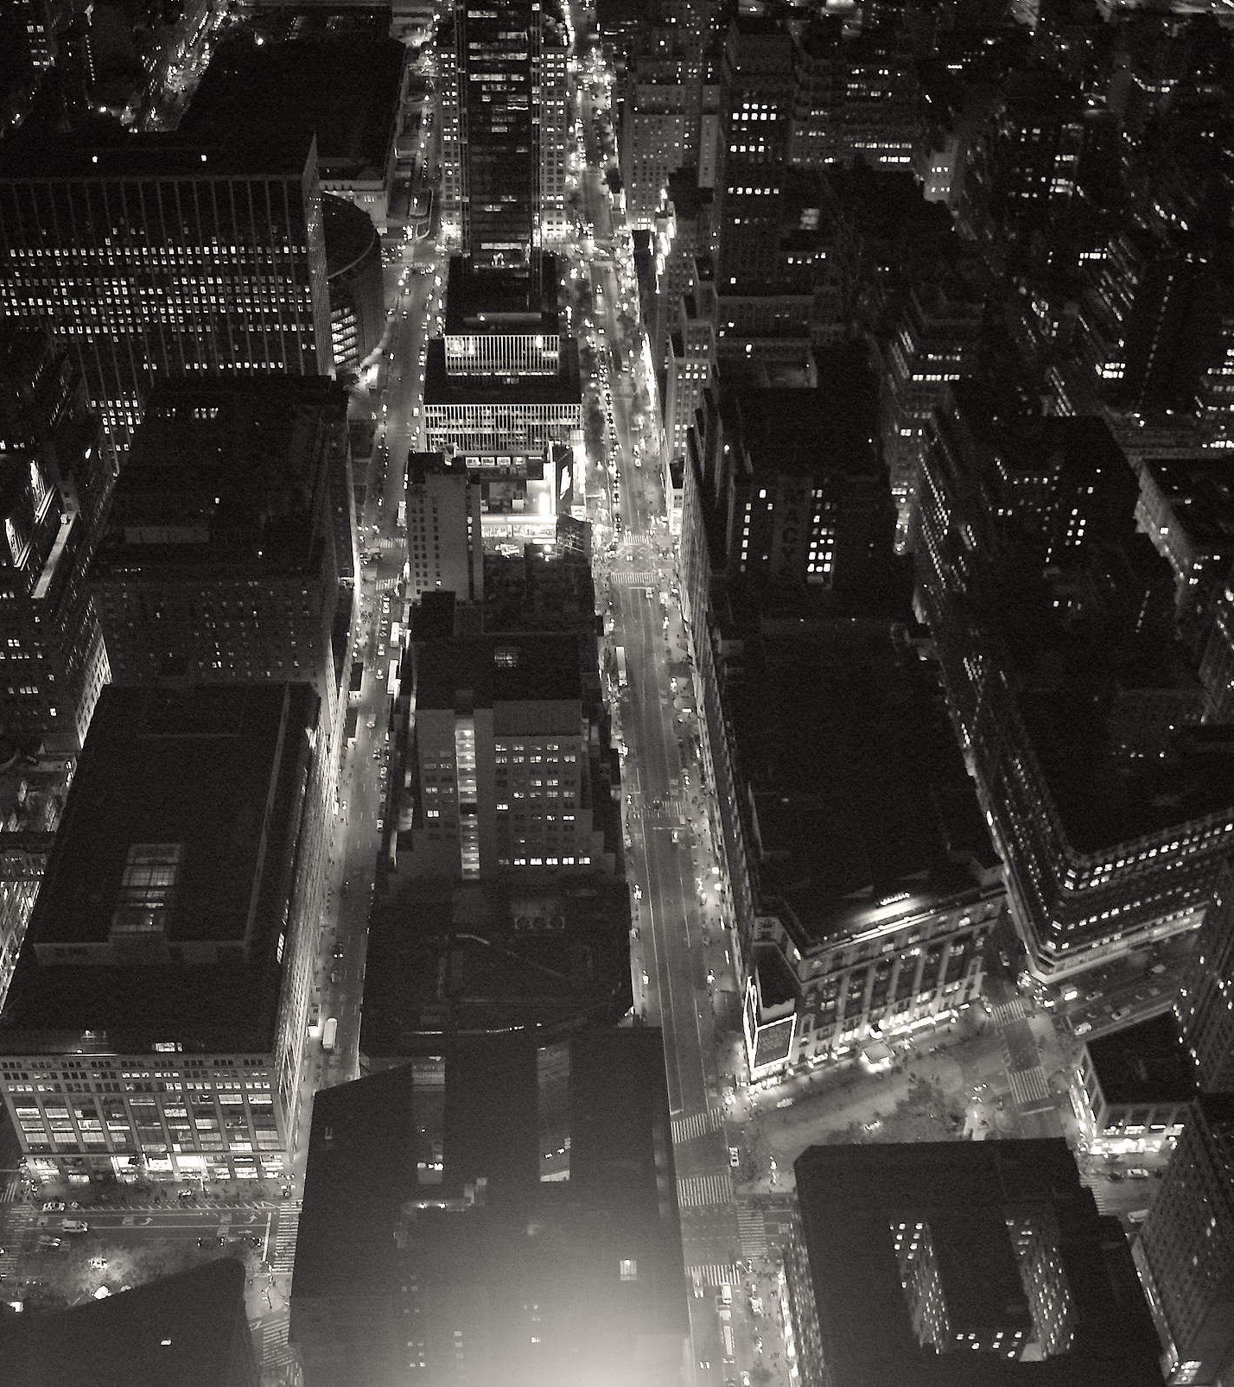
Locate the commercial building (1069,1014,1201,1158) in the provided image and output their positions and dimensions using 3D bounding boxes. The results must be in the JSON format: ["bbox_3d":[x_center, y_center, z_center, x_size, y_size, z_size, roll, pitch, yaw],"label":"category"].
[{"bbox_3d":[126.934,96.114,384.467,24.500,19.000,26.500,0,40,-4],"label":"commercial building"}]

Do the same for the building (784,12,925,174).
[{"bbox_3d":[113.460,-287.660,782.670,62.000,97.000,39.000,0,40,-4],"label":"building"}]

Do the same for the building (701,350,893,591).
[{"bbox_3d":[53.821,-51.648,504.722,50.000,86.000,72.000,0,40,-4],"label":"building"}]

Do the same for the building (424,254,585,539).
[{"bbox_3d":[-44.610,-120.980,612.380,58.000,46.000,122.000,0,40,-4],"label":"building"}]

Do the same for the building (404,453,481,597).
[{"bbox_3d":[-57.185,-53.771,523.003,24.000,55.000,16.500,0,40,-4],"label":"building"}]

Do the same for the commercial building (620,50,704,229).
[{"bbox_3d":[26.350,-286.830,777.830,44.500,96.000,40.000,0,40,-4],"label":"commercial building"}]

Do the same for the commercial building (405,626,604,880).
[{"bbox_3d":[-28.640,32.540,386.320,50.500,98.000,29.000,0,40,-4],"label":"commercial building"}]

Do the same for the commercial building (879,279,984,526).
[{"bbox_3d":[113.014,-105.032,571.471,25.500,89.000,33.000,0,40,-4],"label":"commercial building"}]

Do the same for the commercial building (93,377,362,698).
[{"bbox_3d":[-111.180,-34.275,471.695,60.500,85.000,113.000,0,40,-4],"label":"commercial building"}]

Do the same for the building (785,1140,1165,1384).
[{"bbox_3d":[66.330,128.230,312.350,58.000,51.000,51.000,0,40,-4],"label":"building"}]

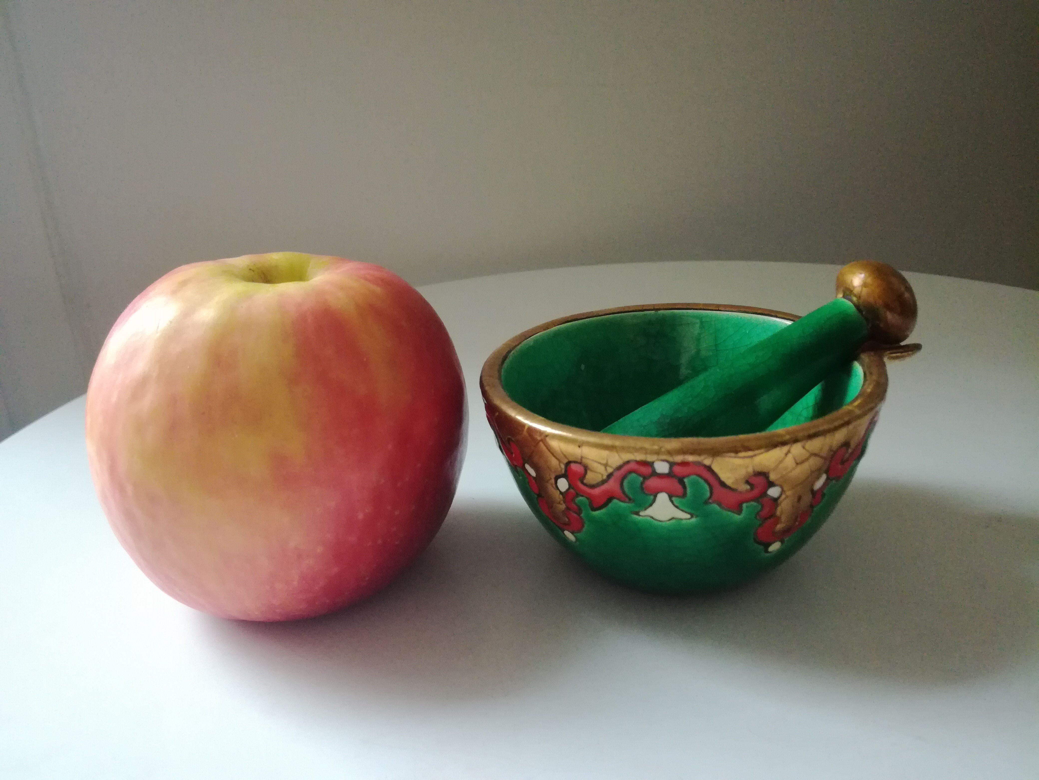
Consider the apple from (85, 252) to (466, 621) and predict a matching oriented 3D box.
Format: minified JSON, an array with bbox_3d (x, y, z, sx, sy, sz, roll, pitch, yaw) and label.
[{"bbox_3d":[-0.051,0.009,0.180,0.080,0.074,0.080,-5,23,0],"label":"apple"}]

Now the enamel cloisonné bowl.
[{"bbox_3d":[0.035,0.015,0.184,0.084,0.046,0.084,-4,23,2],"label":"enamel cloisonné bowl"}]

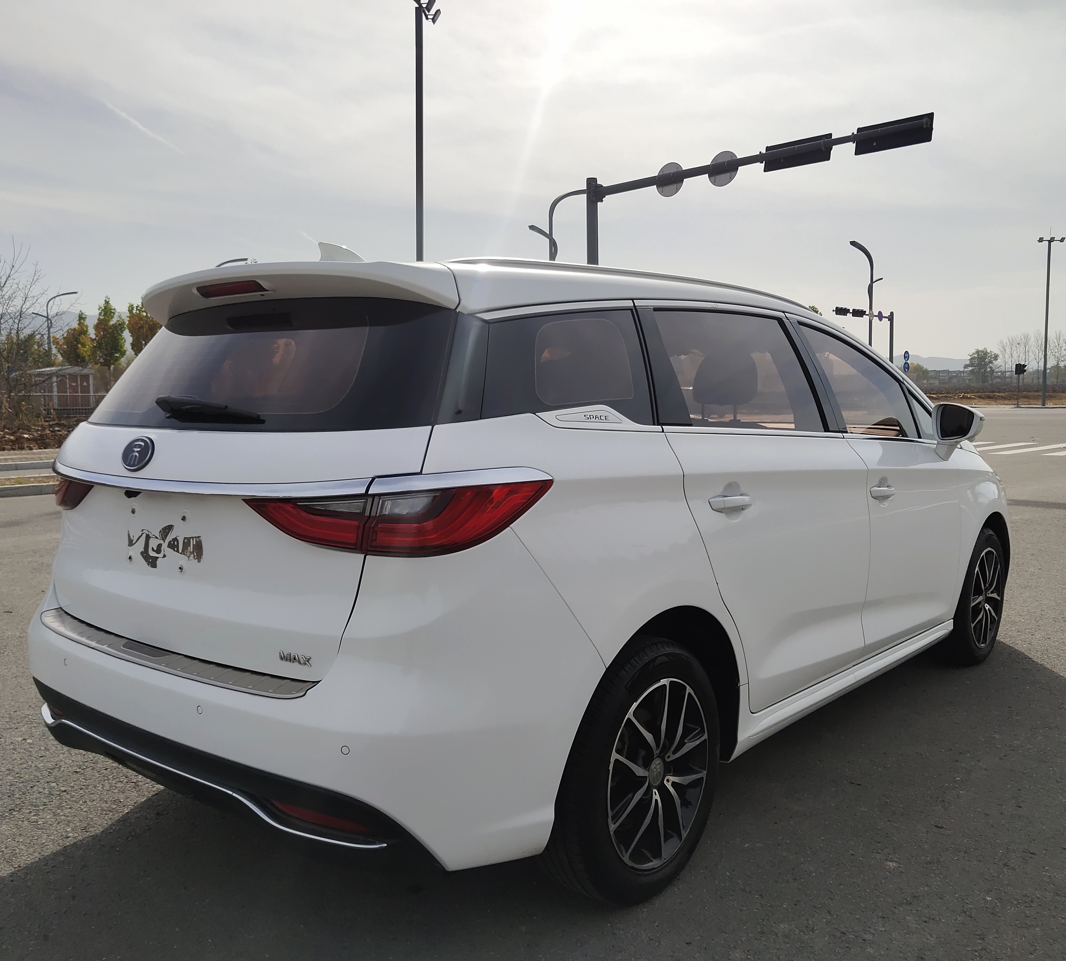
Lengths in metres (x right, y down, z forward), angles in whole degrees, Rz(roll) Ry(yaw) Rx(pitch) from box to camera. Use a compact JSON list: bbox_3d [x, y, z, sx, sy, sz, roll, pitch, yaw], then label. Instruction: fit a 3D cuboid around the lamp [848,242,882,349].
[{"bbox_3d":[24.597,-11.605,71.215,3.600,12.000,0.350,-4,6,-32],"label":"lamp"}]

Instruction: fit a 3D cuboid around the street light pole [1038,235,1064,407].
[{"bbox_3d":[34.751,-10.750,65.000,1.700,11.290,0.700,0,5,6],"label":"street light pole"}]

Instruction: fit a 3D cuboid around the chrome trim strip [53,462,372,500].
[{"bbox_3d":[-0.884,-0.004,2.295,1.390,0.045,0.130,2,5,40],"label":"chrome trim strip"}]

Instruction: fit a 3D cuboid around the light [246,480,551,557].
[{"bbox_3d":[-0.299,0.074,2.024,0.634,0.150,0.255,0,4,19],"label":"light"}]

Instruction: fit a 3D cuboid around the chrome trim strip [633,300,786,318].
[{"bbox_3d":[0.564,-0.511,2.875,0.040,0.055,0.890,3,6,40],"label":"chrome trim strip"}]

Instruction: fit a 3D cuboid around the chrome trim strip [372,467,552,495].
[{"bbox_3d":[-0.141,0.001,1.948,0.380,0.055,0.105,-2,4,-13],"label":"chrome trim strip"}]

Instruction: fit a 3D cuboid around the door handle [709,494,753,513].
[{"bbox_3d":[0.534,0.059,2.582,0.050,0.045,0.222,2,5,40],"label":"door handle"}]

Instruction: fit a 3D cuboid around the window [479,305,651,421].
[{"bbox_3d":[0.086,-0.281,2.230,0.120,0.315,0.720,3,6,40],"label":"window"}]

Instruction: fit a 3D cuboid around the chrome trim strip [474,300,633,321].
[{"bbox_3d":[0.064,-0.415,2.335,0.060,0.098,0.610,3,6,40],"label":"chrome trim strip"}]

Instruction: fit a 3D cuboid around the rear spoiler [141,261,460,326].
[{"bbox_3d":[-0.693,-0.455,2.461,1.260,0.160,0.330,3,6,40],"label":"rear spoiler"}]

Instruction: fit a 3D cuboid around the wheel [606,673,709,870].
[{"bbox_3d":[0.266,0.732,2.461,0.180,0.470,0.470,2,5,40],"label":"wheel"}]

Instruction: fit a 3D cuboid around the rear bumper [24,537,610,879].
[{"bbox_3d":[-0.739,0.428,2.458,1.800,0.720,0.670,3,6,40],"label":"rear bumper"}]

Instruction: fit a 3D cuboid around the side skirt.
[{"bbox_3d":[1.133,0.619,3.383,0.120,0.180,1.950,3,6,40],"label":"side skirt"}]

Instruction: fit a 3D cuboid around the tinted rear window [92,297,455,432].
[{"bbox_3d":[-0.758,-0.276,2.394,1.420,0.335,0.360,3,6,40],"label":"tinted rear window"}]

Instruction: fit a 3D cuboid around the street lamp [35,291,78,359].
[{"bbox_3d":[-36.582,-9.444,74.407,0.350,10.163,3.200,3,6,40],"label":"street lamp"}]

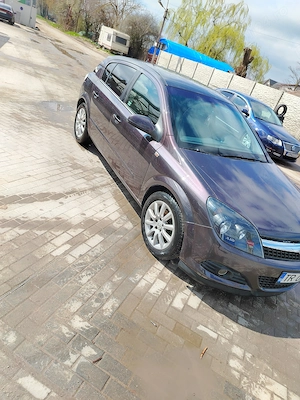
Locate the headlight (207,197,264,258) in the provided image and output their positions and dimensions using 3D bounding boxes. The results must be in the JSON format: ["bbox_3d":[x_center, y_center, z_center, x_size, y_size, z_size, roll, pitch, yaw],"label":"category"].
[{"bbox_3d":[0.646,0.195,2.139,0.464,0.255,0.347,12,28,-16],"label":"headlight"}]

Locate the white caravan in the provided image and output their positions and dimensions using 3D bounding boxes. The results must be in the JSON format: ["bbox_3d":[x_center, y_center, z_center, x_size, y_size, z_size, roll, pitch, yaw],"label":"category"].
[{"bbox_3d":[-4.274,-18.834,33.081,2.100,2.280,3.900,0,33,-34],"label":"white caravan"}]

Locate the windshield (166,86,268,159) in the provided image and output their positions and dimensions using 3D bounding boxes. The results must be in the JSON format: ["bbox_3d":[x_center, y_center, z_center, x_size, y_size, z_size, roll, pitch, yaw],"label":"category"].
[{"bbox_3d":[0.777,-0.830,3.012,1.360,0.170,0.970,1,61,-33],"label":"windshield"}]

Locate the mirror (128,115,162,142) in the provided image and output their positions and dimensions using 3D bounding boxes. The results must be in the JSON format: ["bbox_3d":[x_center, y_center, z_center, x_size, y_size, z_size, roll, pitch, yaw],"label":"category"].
[{"bbox_3d":[-0.042,-0.703,2.609,0.235,0.180,0.260,1,33,-33],"label":"mirror"}]

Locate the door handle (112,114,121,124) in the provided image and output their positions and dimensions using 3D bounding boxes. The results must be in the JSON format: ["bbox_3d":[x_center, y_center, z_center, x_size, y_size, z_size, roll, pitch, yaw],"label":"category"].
[{"bbox_3d":[-0.384,-0.930,3.208,0.055,0.060,0.220,1,33,-33],"label":"door handle"}]

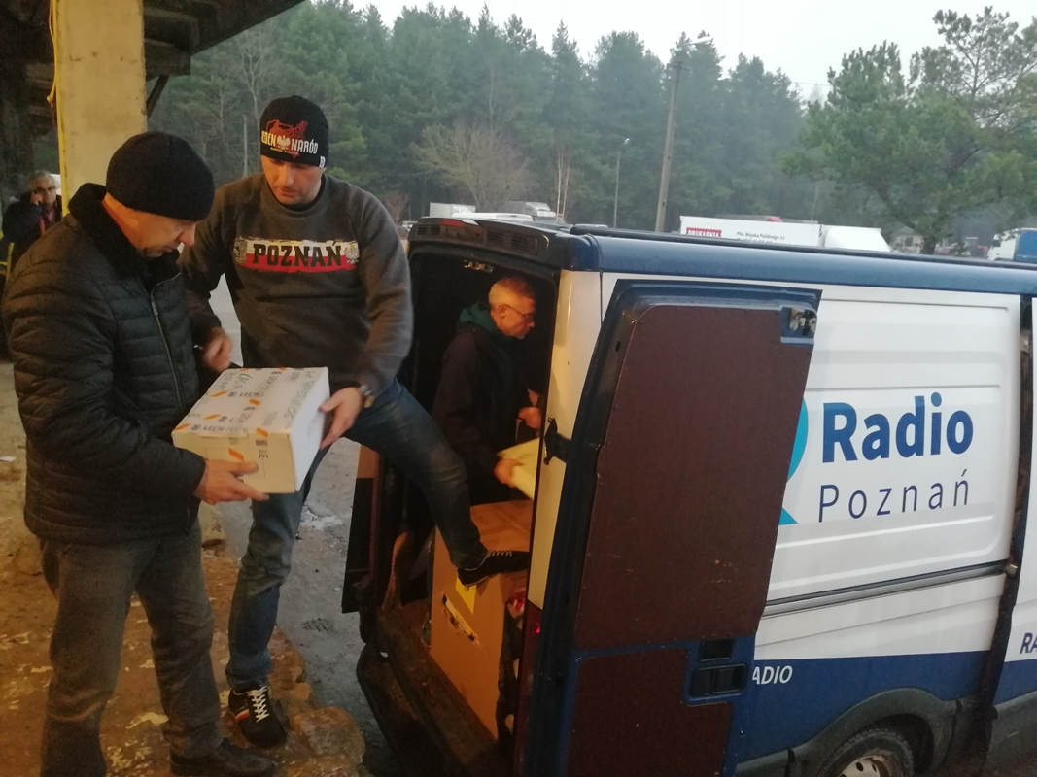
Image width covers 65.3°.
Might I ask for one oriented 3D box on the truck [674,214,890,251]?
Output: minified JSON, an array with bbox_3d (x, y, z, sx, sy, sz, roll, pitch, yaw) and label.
[{"bbox_3d":[7.786,-3.477,24.973,6.600,3.150,2.150,2,10,-7],"label":"truck"}]

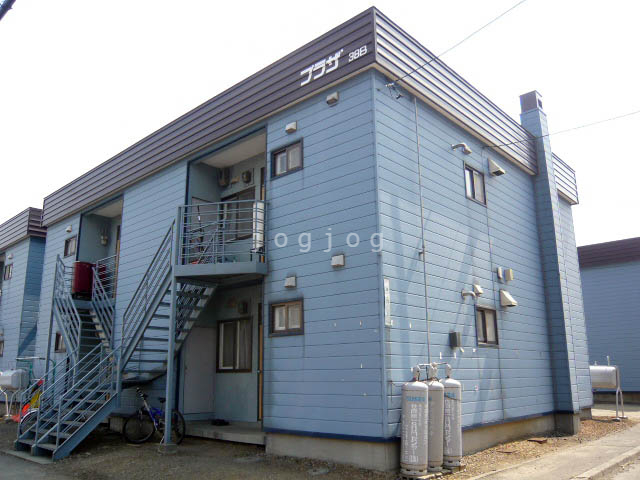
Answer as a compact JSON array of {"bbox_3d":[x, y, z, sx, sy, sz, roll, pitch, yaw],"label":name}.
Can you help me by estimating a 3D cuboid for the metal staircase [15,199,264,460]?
[{"bbox_3d":[-4.785,2.045,11.149,8.555,4.598,2.105,-13,-19,41],"label":"metal staircase"}]

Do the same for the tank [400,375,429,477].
[{"bbox_3d":[1.311,2.531,7.195,0.365,1.340,0.365,0,-14,0],"label":"tank"}]

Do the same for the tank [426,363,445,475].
[{"bbox_3d":[1.647,2.598,7.553,0.365,1.400,0.365,-13,-19,41],"label":"tank"}]

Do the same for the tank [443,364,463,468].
[{"bbox_3d":[1.989,2.697,7.911,0.365,1.400,0.365,-13,-19,41],"label":"tank"}]

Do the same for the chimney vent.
[{"bbox_3d":[5.660,-3.592,13.792,0.440,0.520,0.440,-13,-19,41],"label":"chimney vent"}]

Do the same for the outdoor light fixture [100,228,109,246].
[{"bbox_3d":[-6.683,-0.069,16.070,0.180,0.480,0.210,-13,-19,41],"label":"outdoor light fixture"}]

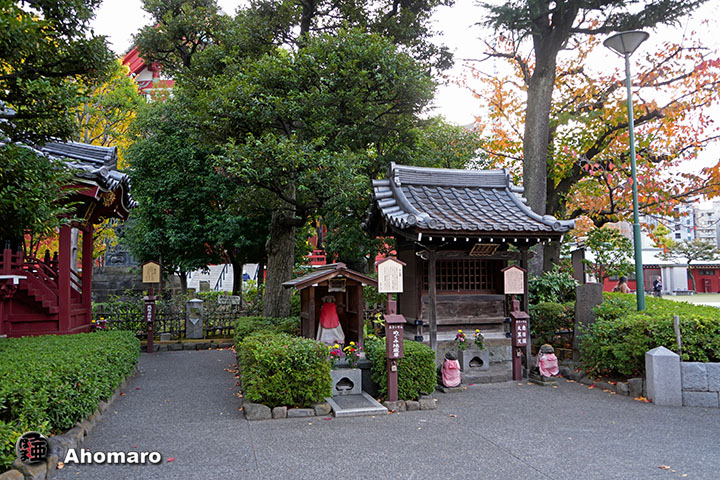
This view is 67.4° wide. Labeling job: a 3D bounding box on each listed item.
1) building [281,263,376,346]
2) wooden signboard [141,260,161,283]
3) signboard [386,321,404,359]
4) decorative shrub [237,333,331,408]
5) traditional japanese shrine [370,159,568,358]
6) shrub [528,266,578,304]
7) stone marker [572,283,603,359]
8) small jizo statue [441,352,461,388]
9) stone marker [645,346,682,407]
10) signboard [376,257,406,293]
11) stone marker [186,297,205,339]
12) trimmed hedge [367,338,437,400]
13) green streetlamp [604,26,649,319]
[{"bbox_3d":[-0.417,1.000,7.900,1.220,1.310,1.050,0,-4,-17],"label":"building"},{"bbox_3d":[-4.332,0.671,11.234,0.380,0.510,0.090,0,-4,-16],"label":"wooden signboard"},{"bbox_3d":[0.418,1.156,6.305,0.220,0.470,0.170,0,-5,-12],"label":"signboard"},{"bbox_3d":[-0.950,1.564,6.608,1.000,0.740,0.880,0,-4,-16],"label":"decorative shrub"},{"bbox_3d":[1.570,0.459,9.110,2.650,3.450,2.900,1,-5,-15],"label":"traditional japanese shrine"},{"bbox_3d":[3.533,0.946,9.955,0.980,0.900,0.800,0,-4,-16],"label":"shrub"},{"bbox_3d":[3.788,1.356,8.974,0.470,1.260,0.200,0,-4,-8],"label":"stone marker"},{"bbox_3d":[1.243,1.769,7.371,0.270,0.490,0.260,1,-5,-15],"label":"small jizo statue"},{"bbox_3d":[3.674,1.632,6.535,0.300,0.670,0.300,-2,-5,16],"label":"stone marker"},{"bbox_3d":[0.370,0.411,6.384,0.355,0.430,0.100,0,-5,-12],"label":"signboard"},{"bbox_3d":[-3.737,1.798,12.208,0.360,0.900,0.320,0,-4,-16],"label":"stone marker"},{"bbox_3d":[0.508,1.629,6.850,0.760,0.690,0.820,1,-5,-14],"label":"trimmed hedge"},{"bbox_3d":[4.422,-0.617,8.672,0.730,5.480,0.730,0,-5,0],"label":"green streetlamp"}]

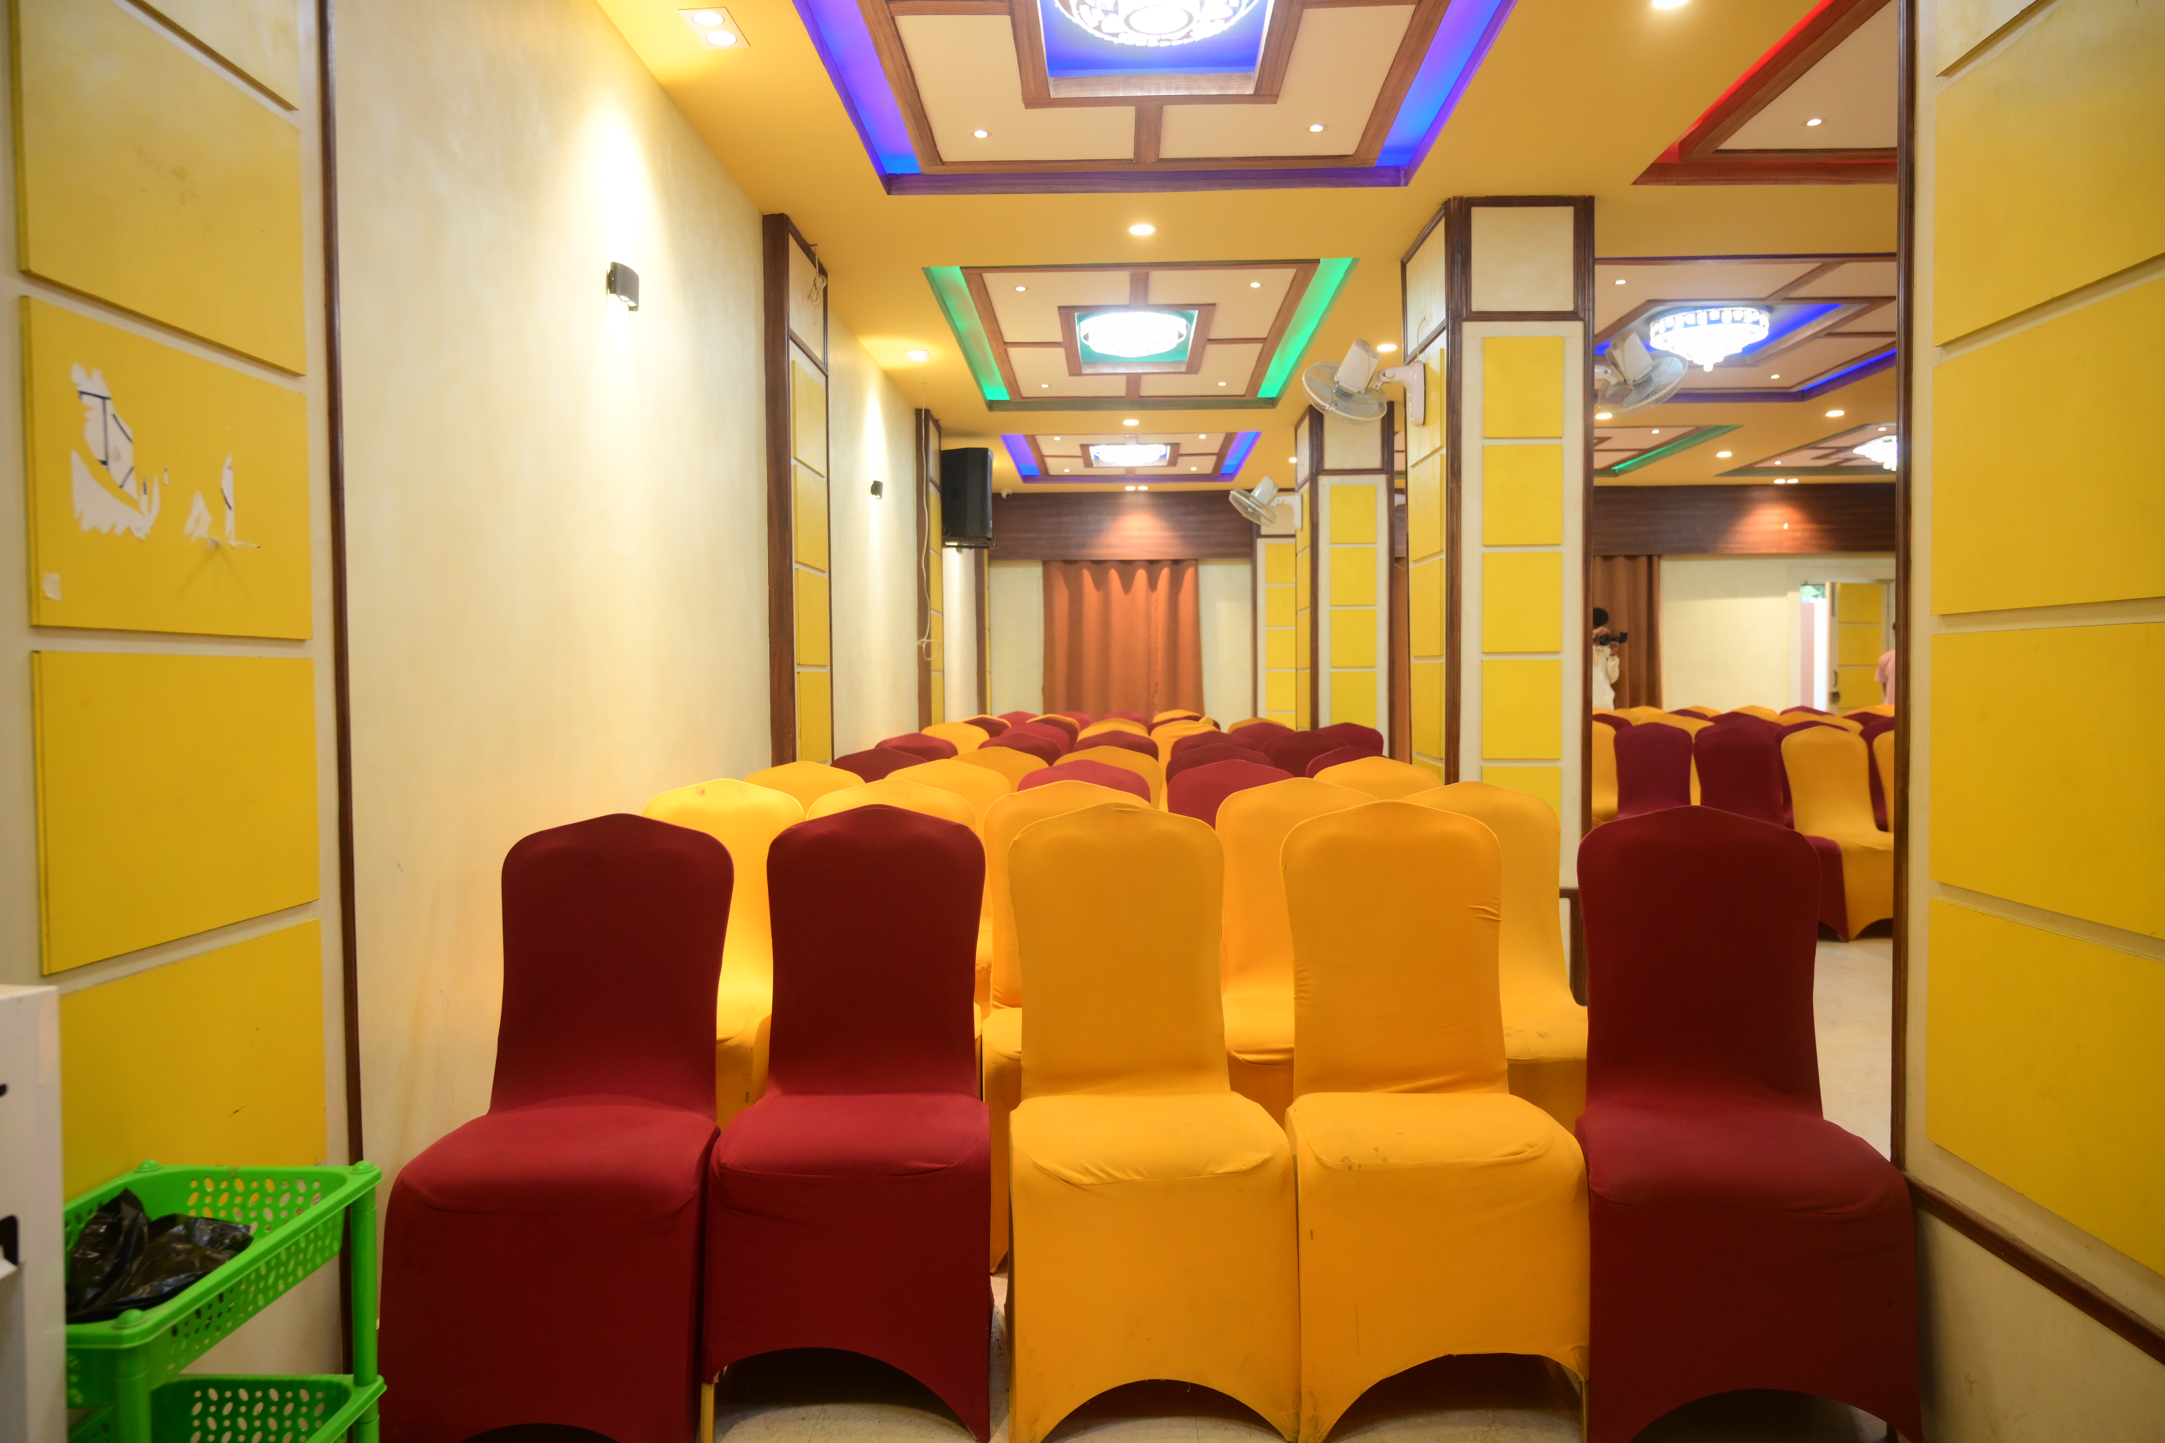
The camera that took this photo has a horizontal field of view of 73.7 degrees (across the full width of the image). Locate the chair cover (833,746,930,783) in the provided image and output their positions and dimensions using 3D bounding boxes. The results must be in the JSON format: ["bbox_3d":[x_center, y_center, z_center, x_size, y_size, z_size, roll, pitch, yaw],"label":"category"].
[{"bbox_3d":[-0.729,0.569,5.003,0.450,0.930,0.580,0,2,1],"label":"chair cover"}]

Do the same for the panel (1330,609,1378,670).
[{"bbox_3d":[1.586,-0.493,8.416,0.267,0.336,0.020,0,2,1],"label":"panel"}]

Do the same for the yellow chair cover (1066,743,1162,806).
[{"bbox_3d":[0.083,0.563,4.849,0.450,0.945,0.530,0,2,2],"label":"yellow chair cover"}]

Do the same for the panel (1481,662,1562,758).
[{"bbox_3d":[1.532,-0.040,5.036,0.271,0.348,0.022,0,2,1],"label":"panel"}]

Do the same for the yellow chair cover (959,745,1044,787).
[{"bbox_3d":[-0.298,0.559,4.877,0.445,0.935,0.530,0,2,1],"label":"yellow chair cover"}]

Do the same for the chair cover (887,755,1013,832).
[{"bbox_3d":[-0.415,0.587,4.172,0.450,0.945,0.530,0,2,2],"label":"chair cover"}]

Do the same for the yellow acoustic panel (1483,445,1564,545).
[{"bbox_3d":[1.478,-0.765,4.838,0.265,0.334,0.020,0,2,1],"label":"yellow acoustic panel"}]

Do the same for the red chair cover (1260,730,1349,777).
[{"bbox_3d":[1.045,0.520,6.537,0.455,0.945,0.560,0,2,1],"label":"red chair cover"}]

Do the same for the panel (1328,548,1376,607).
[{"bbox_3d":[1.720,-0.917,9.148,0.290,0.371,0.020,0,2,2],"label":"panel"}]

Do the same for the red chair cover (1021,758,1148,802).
[{"bbox_3d":[0.005,0.587,4.003,0.450,0.930,0.580,0,2,1],"label":"red chair cover"}]

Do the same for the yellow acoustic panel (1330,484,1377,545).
[{"bbox_3d":[1.711,-1.303,9.100,0.291,0.371,0.025,0,2,1],"label":"yellow acoustic panel"}]

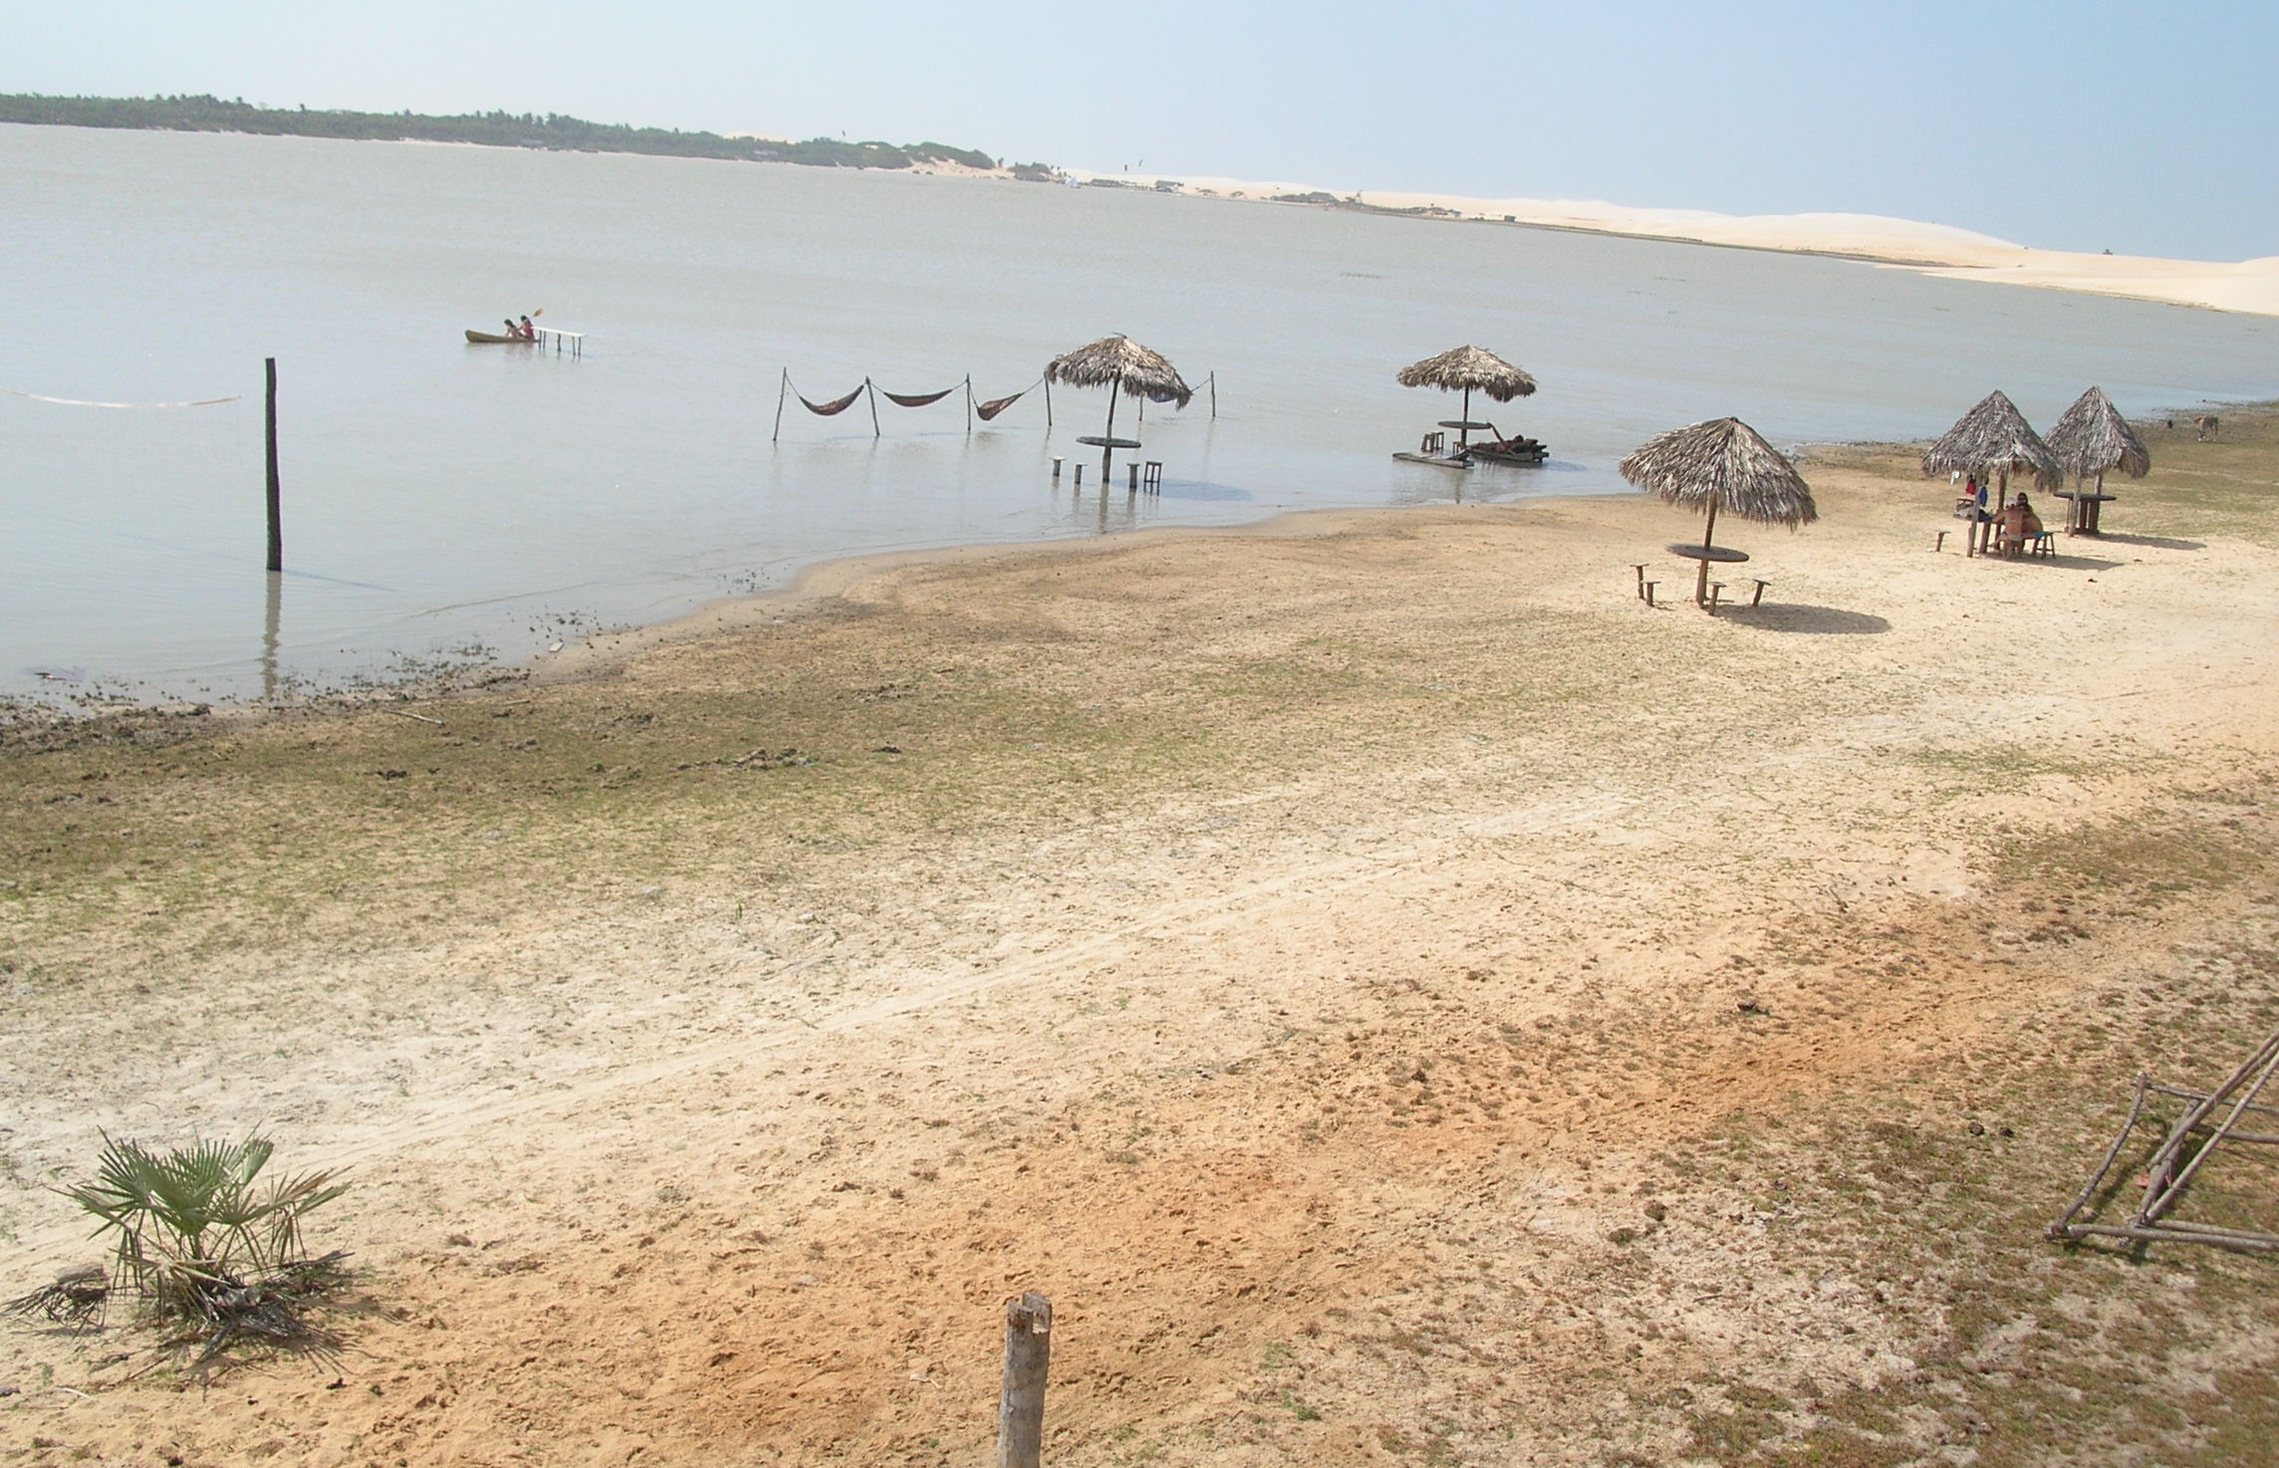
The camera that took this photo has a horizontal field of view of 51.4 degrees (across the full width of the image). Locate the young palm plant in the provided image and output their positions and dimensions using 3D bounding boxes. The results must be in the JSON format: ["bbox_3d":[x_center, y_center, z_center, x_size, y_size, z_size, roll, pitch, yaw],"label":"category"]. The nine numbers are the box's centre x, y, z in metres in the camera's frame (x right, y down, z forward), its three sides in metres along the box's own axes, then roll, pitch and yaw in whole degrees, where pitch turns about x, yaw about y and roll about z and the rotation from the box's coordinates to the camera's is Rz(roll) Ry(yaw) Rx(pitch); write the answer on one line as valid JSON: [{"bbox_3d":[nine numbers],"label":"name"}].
[{"bbox_3d":[-4.251,2.216,10.716,1.150,0.762,1.000,-1,14,-22],"label":"young palm plant"}]

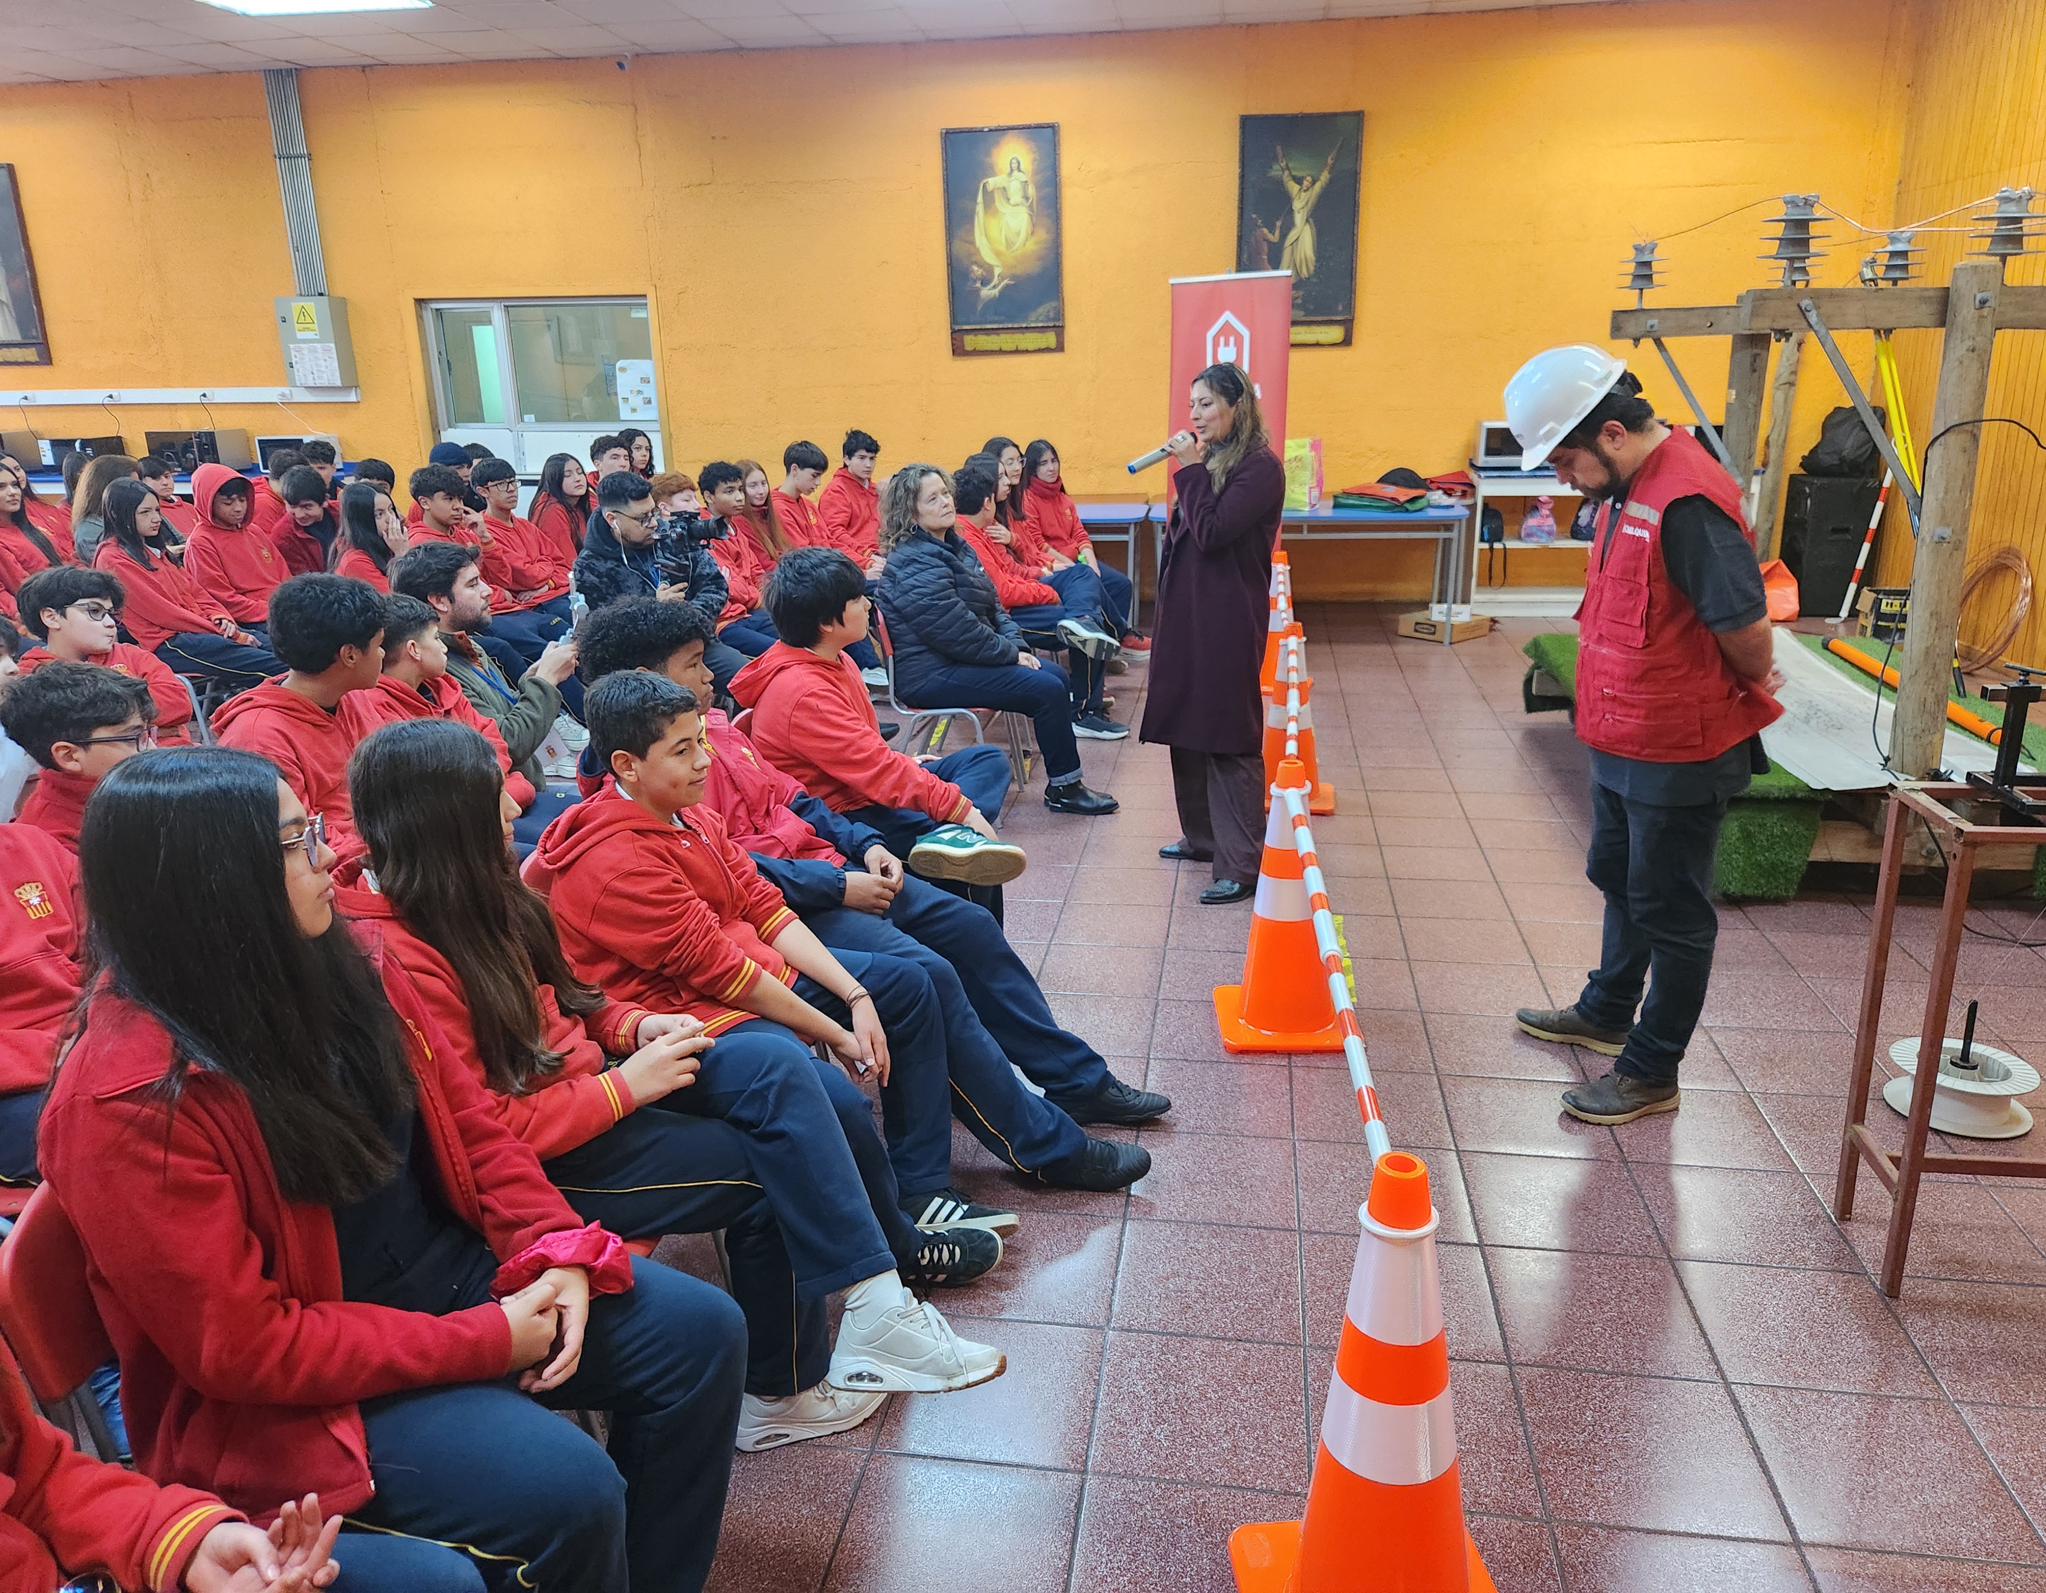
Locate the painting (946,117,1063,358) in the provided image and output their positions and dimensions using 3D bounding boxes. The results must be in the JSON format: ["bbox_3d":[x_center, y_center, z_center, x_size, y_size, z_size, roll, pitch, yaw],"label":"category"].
[{"bbox_3d":[-0.122,-3.775,9.616,0.783,1.454,0.050,2,17,9],"label":"painting"}]

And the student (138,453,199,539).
[{"bbox_3d":[-4.457,-1.198,7.688,0.820,1.260,0.500,4,18,17],"label":"student"}]

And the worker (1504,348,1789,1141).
[{"bbox_3d":[1.344,-0.130,3.137,0.600,1.665,0.520,1,18,9],"label":"worker"}]

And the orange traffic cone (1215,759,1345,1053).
[{"bbox_3d":[0.651,0.251,3.521,0.300,0.699,0.300,-1,17,1],"label":"orange traffic cone"}]

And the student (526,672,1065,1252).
[{"bbox_3d":[-0.430,0.341,2.538,0.840,1.140,0.520,1,17,7],"label":"student"}]

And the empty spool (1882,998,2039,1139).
[{"bbox_3d":[2.092,0.570,3.128,0.284,0.260,0.284,2,17,9],"label":"empty spool"}]

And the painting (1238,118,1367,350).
[{"bbox_3d":[1.754,-3.592,8.999,0.765,1.386,0.050,1,18,9],"label":"painting"}]

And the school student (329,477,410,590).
[{"bbox_3d":[-2.465,-0.665,5.783,0.800,1.214,0.460,4,17,15],"label":"school student"}]

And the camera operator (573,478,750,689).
[{"bbox_3d":[-1.236,-0.531,5.184,0.900,1.300,0.560,4,18,17],"label":"camera operator"}]

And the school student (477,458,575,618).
[{"bbox_3d":[-2.282,-0.990,6.791,0.800,1.246,0.500,3,17,13],"label":"school student"}]

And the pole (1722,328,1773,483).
[{"bbox_3d":[3.059,-1.346,6.104,0.150,1.560,0.150,2,17,9],"label":"pole"}]

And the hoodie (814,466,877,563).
[{"bbox_3d":[-0.818,-1.373,7.292,0.460,0.660,0.480,5,18,20],"label":"hoodie"}]

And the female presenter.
[{"bbox_3d":[0.595,-0.506,4.436,0.430,1.635,0.470,-5,18,-10],"label":"female presenter"}]

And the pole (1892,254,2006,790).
[{"bbox_3d":[2.662,-0.651,4.083,0.142,1.684,0.142,-1,17,10],"label":"pole"}]

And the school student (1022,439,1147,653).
[{"bbox_3d":[0.346,-1.343,7.823,0.820,1.210,0.500,7,19,26],"label":"school student"}]

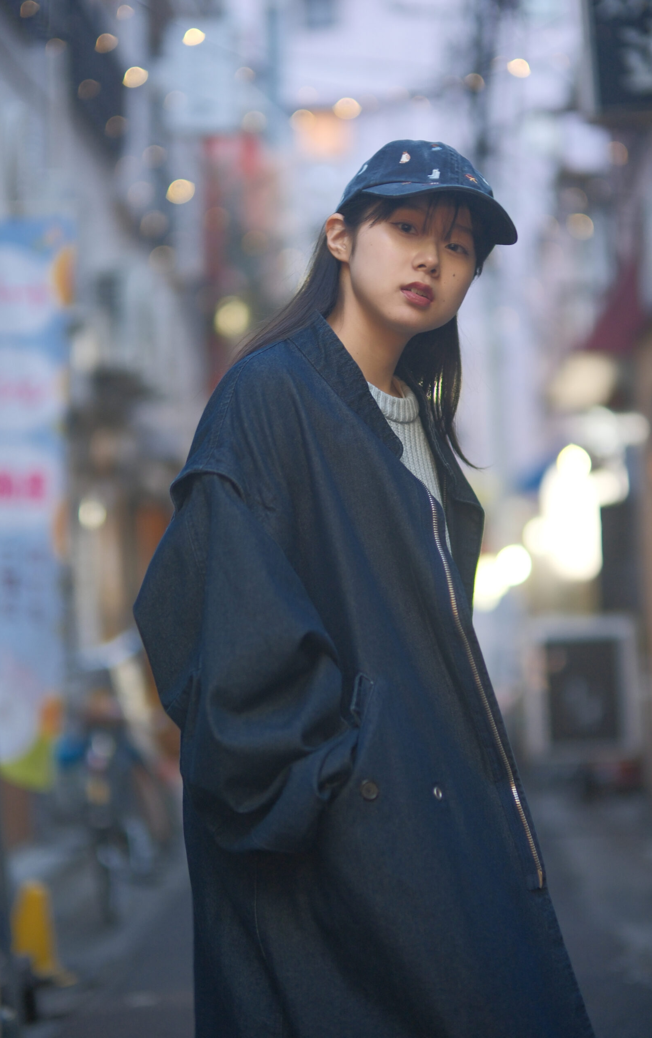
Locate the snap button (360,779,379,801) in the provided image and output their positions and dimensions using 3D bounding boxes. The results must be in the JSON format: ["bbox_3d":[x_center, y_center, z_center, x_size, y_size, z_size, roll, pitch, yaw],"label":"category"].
[{"bbox_3d":[0.048,0.295,2.350,0.019,0.019,0.006,1,1,-24],"label":"snap button"}]

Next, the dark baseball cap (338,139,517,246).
[{"bbox_3d":[0.123,-0.379,2.475,0.176,0.128,0.260,18,-13,-21],"label":"dark baseball cap"}]

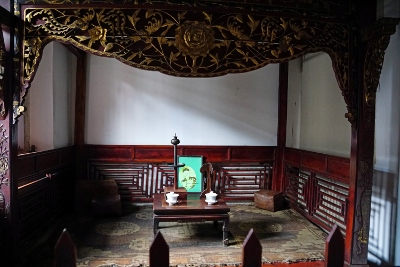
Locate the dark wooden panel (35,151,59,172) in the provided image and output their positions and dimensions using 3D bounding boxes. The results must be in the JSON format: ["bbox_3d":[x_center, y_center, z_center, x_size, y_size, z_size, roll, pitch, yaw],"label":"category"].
[{"bbox_3d":[-1.398,0.249,2.761,0.030,0.160,0.460,1,2,-4],"label":"dark wooden panel"}]

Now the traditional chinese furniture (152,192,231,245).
[{"bbox_3d":[-0.097,0.729,2.600,0.600,0.300,0.520,1,2,-7],"label":"traditional chinese furniture"}]

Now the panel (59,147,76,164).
[{"bbox_3d":[-1.427,0.237,3.225,0.030,0.160,0.460,1,2,-4],"label":"panel"}]

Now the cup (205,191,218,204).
[{"bbox_3d":[0.097,0.532,2.487,0.104,0.107,0.104,1,2,0],"label":"cup"}]

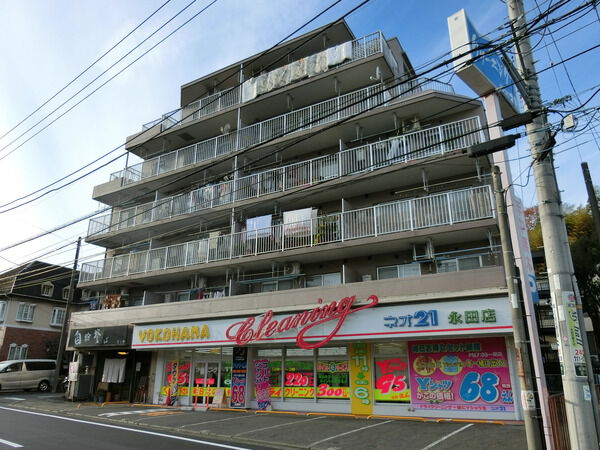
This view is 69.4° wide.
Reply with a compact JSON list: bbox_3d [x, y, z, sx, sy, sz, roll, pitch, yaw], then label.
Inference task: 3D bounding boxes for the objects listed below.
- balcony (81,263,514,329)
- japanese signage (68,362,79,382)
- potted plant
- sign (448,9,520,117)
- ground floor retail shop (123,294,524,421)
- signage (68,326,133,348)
[{"bbox_3d":[-2.787,3.809,19.783,22.550,0.920,1.600,-11,-21,28],"label":"balcony"},{"bbox_3d":[-12.728,8.259,24.369,0.770,1.000,0.080,-11,-21,28],"label":"japanese signage"},{"bbox_3d":[-10.355,8.842,22.487,0.550,0.700,0.550,-11,-21,28],"label":"potted plant"},{"bbox_3d":[4.610,-3.897,10.778,2.706,1.580,0.400,17,-25,-42],"label":"sign"},{"bbox_3d":[-0.455,5.613,17.767,17.150,3.800,2.000,-11,-21,28],"label":"ground floor retail shop"},{"bbox_3d":[-10.562,5.879,22.704,4.700,0.970,0.220,-11,-21,28],"label":"signage"}]

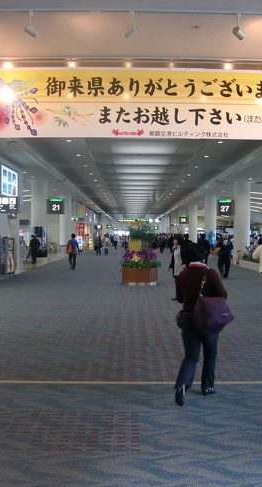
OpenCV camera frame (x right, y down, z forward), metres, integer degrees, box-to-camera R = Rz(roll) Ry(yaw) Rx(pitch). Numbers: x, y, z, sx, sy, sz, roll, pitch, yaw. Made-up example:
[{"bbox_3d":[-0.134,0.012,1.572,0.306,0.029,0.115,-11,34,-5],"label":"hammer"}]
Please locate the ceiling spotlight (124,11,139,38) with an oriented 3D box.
[{"bbox_3d":[0.006,-1.875,4.500,0.075,0.210,0.125,-1,1,-33],"label":"ceiling spotlight"}]

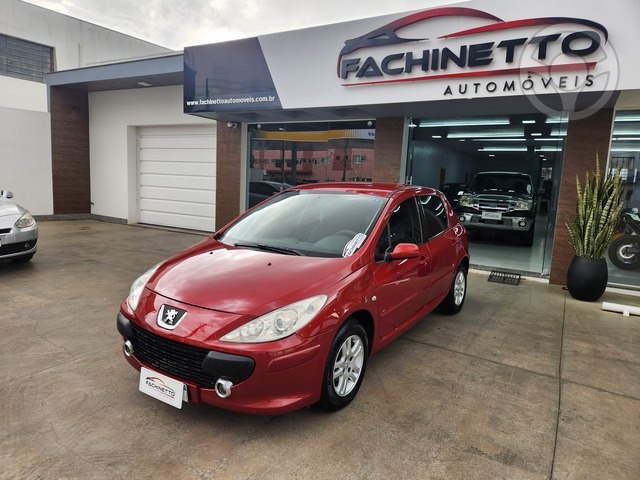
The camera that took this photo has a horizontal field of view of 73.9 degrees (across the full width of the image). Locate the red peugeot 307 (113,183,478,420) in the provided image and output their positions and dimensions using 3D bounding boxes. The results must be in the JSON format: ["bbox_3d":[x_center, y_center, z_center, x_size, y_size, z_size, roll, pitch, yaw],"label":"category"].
[{"bbox_3d":[0.206,0.185,4.221,1.800,1.510,4.210,8,10,33],"label":"red peugeot 307"}]

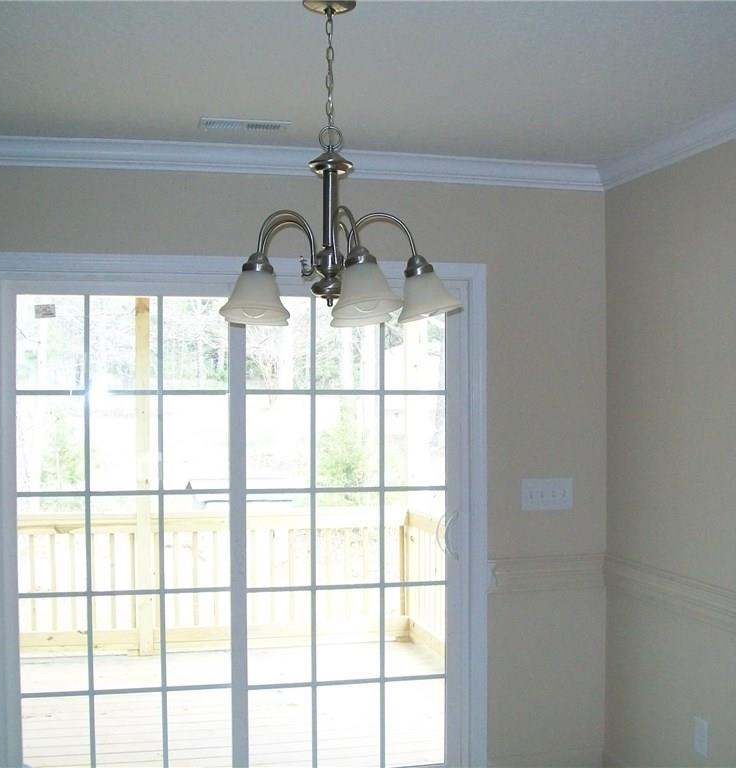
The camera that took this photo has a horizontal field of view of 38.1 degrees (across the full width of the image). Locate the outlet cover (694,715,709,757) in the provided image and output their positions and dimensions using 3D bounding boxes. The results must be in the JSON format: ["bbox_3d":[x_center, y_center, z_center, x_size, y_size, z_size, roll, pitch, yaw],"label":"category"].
[{"bbox_3d":[1.091,1.154,3.484,0.007,0.119,0.076,0,-1,-14],"label":"outlet cover"}]

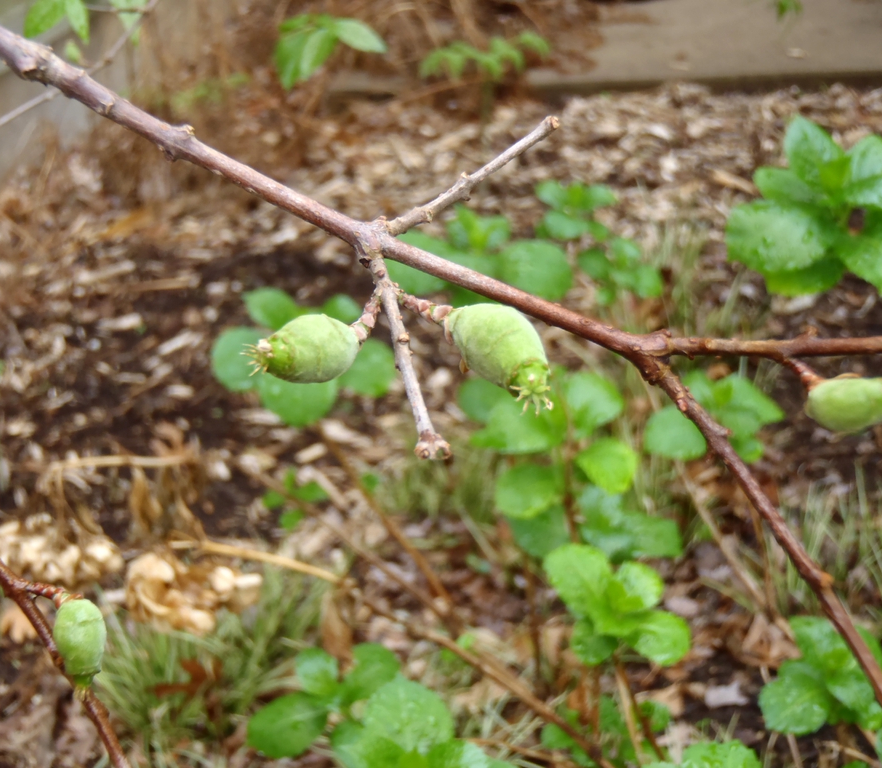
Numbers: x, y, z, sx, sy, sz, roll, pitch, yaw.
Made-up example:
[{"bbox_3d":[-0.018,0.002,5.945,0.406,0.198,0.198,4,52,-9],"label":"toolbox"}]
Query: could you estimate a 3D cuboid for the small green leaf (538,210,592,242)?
[{"bbox_3d":[0.123,-0.158,1.650,0.054,0.012,0.040,-18,44,-19],"label":"small green leaf"}]

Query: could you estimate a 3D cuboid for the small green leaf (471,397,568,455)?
[{"bbox_3d":[0.053,0.027,1.130,0.070,0.015,0.047,-24,56,-18],"label":"small green leaf"}]

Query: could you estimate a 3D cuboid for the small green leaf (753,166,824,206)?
[{"bbox_3d":[0.313,-0.176,1.480,0.066,0.013,0.043,18,54,21],"label":"small green leaf"}]

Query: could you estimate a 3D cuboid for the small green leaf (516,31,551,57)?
[{"bbox_3d":[0.091,-0.335,1.630,0.041,0.009,0.029,35,62,22],"label":"small green leaf"}]

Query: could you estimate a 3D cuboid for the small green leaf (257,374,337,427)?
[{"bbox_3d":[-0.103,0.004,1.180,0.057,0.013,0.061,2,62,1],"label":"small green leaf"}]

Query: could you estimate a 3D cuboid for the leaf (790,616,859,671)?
[{"bbox_3d":[0.250,0.169,1.080,0.046,0.017,0.033,0,38,0],"label":"leaf"}]

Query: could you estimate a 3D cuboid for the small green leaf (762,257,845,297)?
[{"bbox_3d":[0.320,-0.100,1.460,0.074,0.014,0.051,-14,53,-4],"label":"small green leaf"}]

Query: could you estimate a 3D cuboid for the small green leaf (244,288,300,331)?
[{"bbox_3d":[-0.127,-0.056,1.250,0.044,0.014,0.035,0,38,0],"label":"small green leaf"}]

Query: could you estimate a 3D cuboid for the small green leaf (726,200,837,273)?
[{"bbox_3d":[0.257,-0.111,1.250,0.085,0.029,0.057,0,38,0],"label":"small green leaf"}]

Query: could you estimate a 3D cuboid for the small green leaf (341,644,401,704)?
[{"bbox_3d":[-0.042,0.175,1.000,0.033,0.010,0.046,25,50,23],"label":"small green leaf"}]

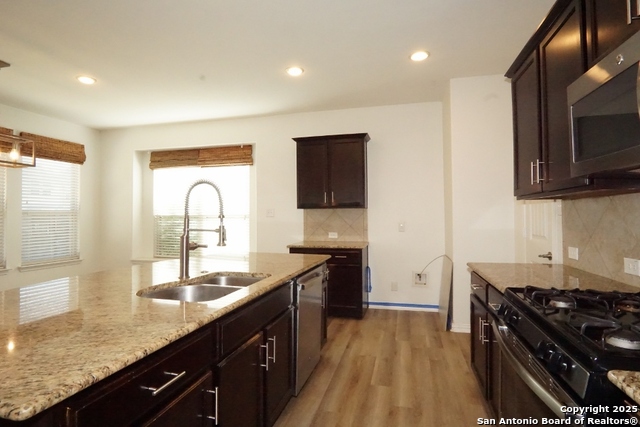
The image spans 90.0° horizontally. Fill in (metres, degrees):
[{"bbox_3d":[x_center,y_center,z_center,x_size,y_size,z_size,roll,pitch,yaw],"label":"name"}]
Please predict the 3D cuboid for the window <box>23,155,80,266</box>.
[{"bbox_3d":[-4.110,-0.073,4.941,0.088,1.666,0.833,0,-1,15],"label":"window"}]

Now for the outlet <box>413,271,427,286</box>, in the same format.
[{"bbox_3d":[1.313,0.865,4.188,0.191,0.201,0.034,0,-1,15],"label":"outlet"}]

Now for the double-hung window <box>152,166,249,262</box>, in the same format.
[{"bbox_3d":[-2.004,-0.052,5.340,1.862,1.627,0.088,0,-1,15],"label":"double-hung window"}]

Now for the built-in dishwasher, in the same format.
[{"bbox_3d":[-0.345,0.819,2.481,0.598,0.818,0.617,0,-1,15],"label":"built-in dishwasher"}]

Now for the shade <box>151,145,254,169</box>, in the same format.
[{"bbox_3d":[-1.985,-0.903,5.271,1.931,0.309,0.088,0,-1,15],"label":"shade"}]

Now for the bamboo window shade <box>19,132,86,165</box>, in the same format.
[{"bbox_3d":[-4.027,-0.956,4.865,0.088,0.333,0.892,0,-1,15],"label":"bamboo window shade"}]

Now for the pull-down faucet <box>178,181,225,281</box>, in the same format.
[{"bbox_3d":[-0.699,0.093,1.878,0.274,0.578,0.108,-1,-1,23],"label":"pull-down faucet"}]

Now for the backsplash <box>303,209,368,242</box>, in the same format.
[{"bbox_3d":[0.217,0.168,4.484,0.921,0.463,0.015,0,-1,15],"label":"backsplash"}]

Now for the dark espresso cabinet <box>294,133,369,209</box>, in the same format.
[{"bbox_3d":[0.165,-0.533,4.334,1.000,0.956,0.343,0,-1,15],"label":"dark espresso cabinet"}]

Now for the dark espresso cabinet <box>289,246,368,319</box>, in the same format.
[{"bbox_3d":[0.147,0.857,4.195,0.916,0.877,0.598,0,-1,15],"label":"dark espresso cabinet"}]

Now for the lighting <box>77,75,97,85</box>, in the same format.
[{"bbox_3d":[-2.568,-1.468,3.521,0.186,0.029,0.186,0,-1,15],"label":"lighting"}]

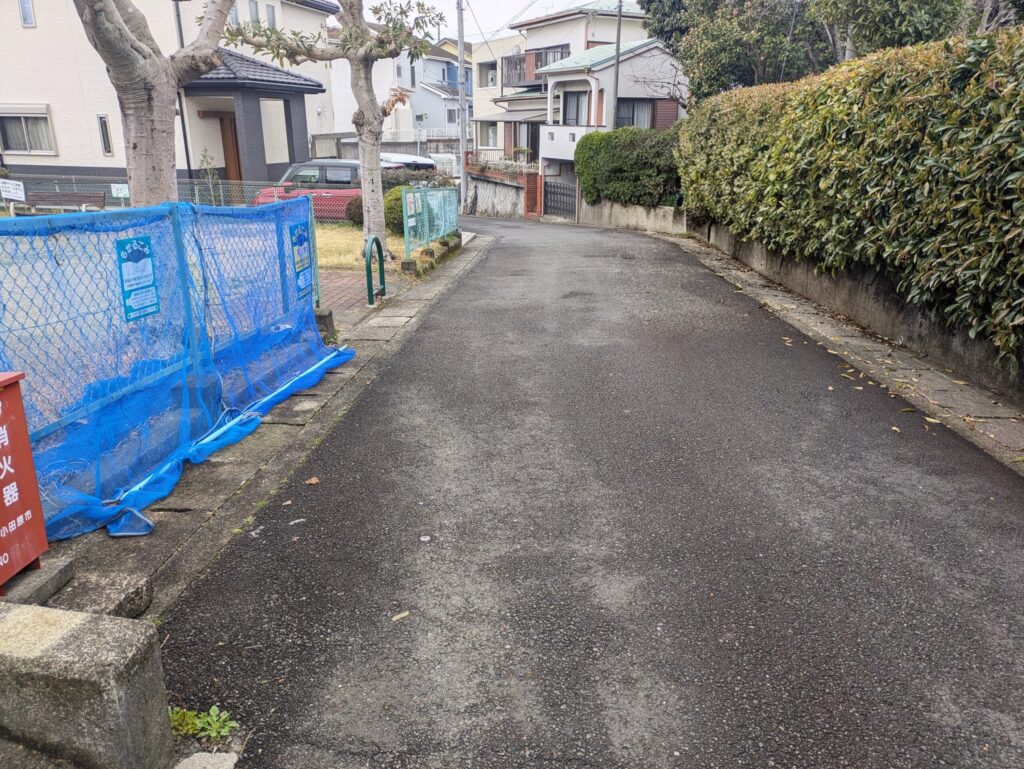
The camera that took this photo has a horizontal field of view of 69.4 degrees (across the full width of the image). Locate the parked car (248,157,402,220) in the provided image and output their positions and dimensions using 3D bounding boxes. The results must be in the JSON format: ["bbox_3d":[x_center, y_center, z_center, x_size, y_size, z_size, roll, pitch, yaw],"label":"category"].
[{"bbox_3d":[-4.615,-4.879,18.925,3.500,1.660,1.530,2,19,8],"label":"parked car"}]

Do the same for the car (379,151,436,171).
[{"bbox_3d":[-3.771,-6.616,23.828,1.690,1.600,4.100,-11,22,-30],"label":"car"}]

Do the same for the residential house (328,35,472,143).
[{"bbox_3d":[-6.763,-19.757,50.325,7.600,7.200,8.400,6,19,17],"label":"residential house"}]

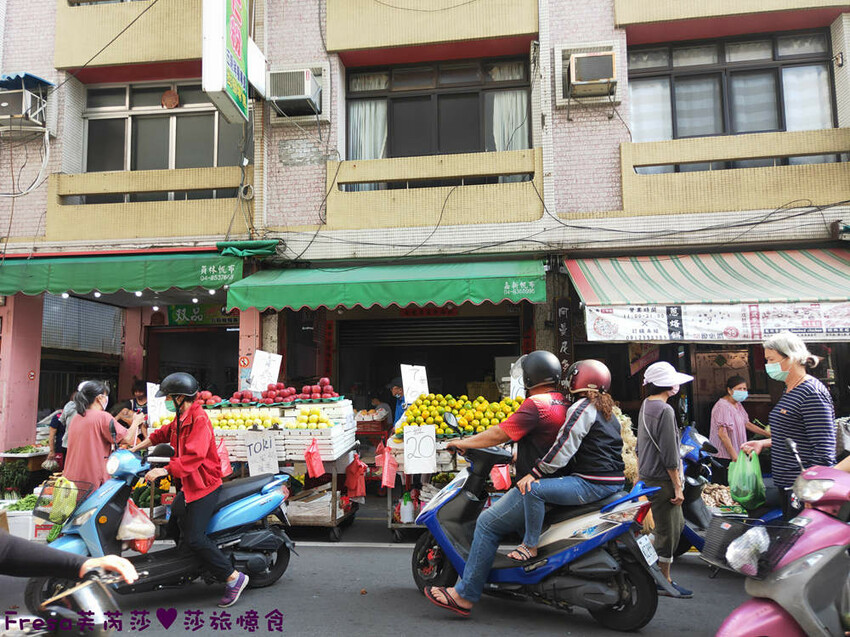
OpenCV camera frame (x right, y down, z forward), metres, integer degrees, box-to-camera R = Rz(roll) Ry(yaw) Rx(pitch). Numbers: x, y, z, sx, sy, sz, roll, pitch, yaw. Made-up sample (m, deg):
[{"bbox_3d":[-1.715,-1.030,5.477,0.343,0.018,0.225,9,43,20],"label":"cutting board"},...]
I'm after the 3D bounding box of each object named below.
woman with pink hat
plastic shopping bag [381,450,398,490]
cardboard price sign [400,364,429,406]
[{"bbox_3d":[1.710,1.100,4.029,0.360,1.595,0.430,1,-5,-21],"label":"woman with pink hat"},{"bbox_3d":[-0.313,1.331,4.977,0.180,0.370,0.090,-1,-5,7],"label":"plastic shopping bag"},{"bbox_3d":[-0.109,0.691,5.868,0.280,0.410,0.020,-7,-8,6],"label":"cardboard price sign"}]

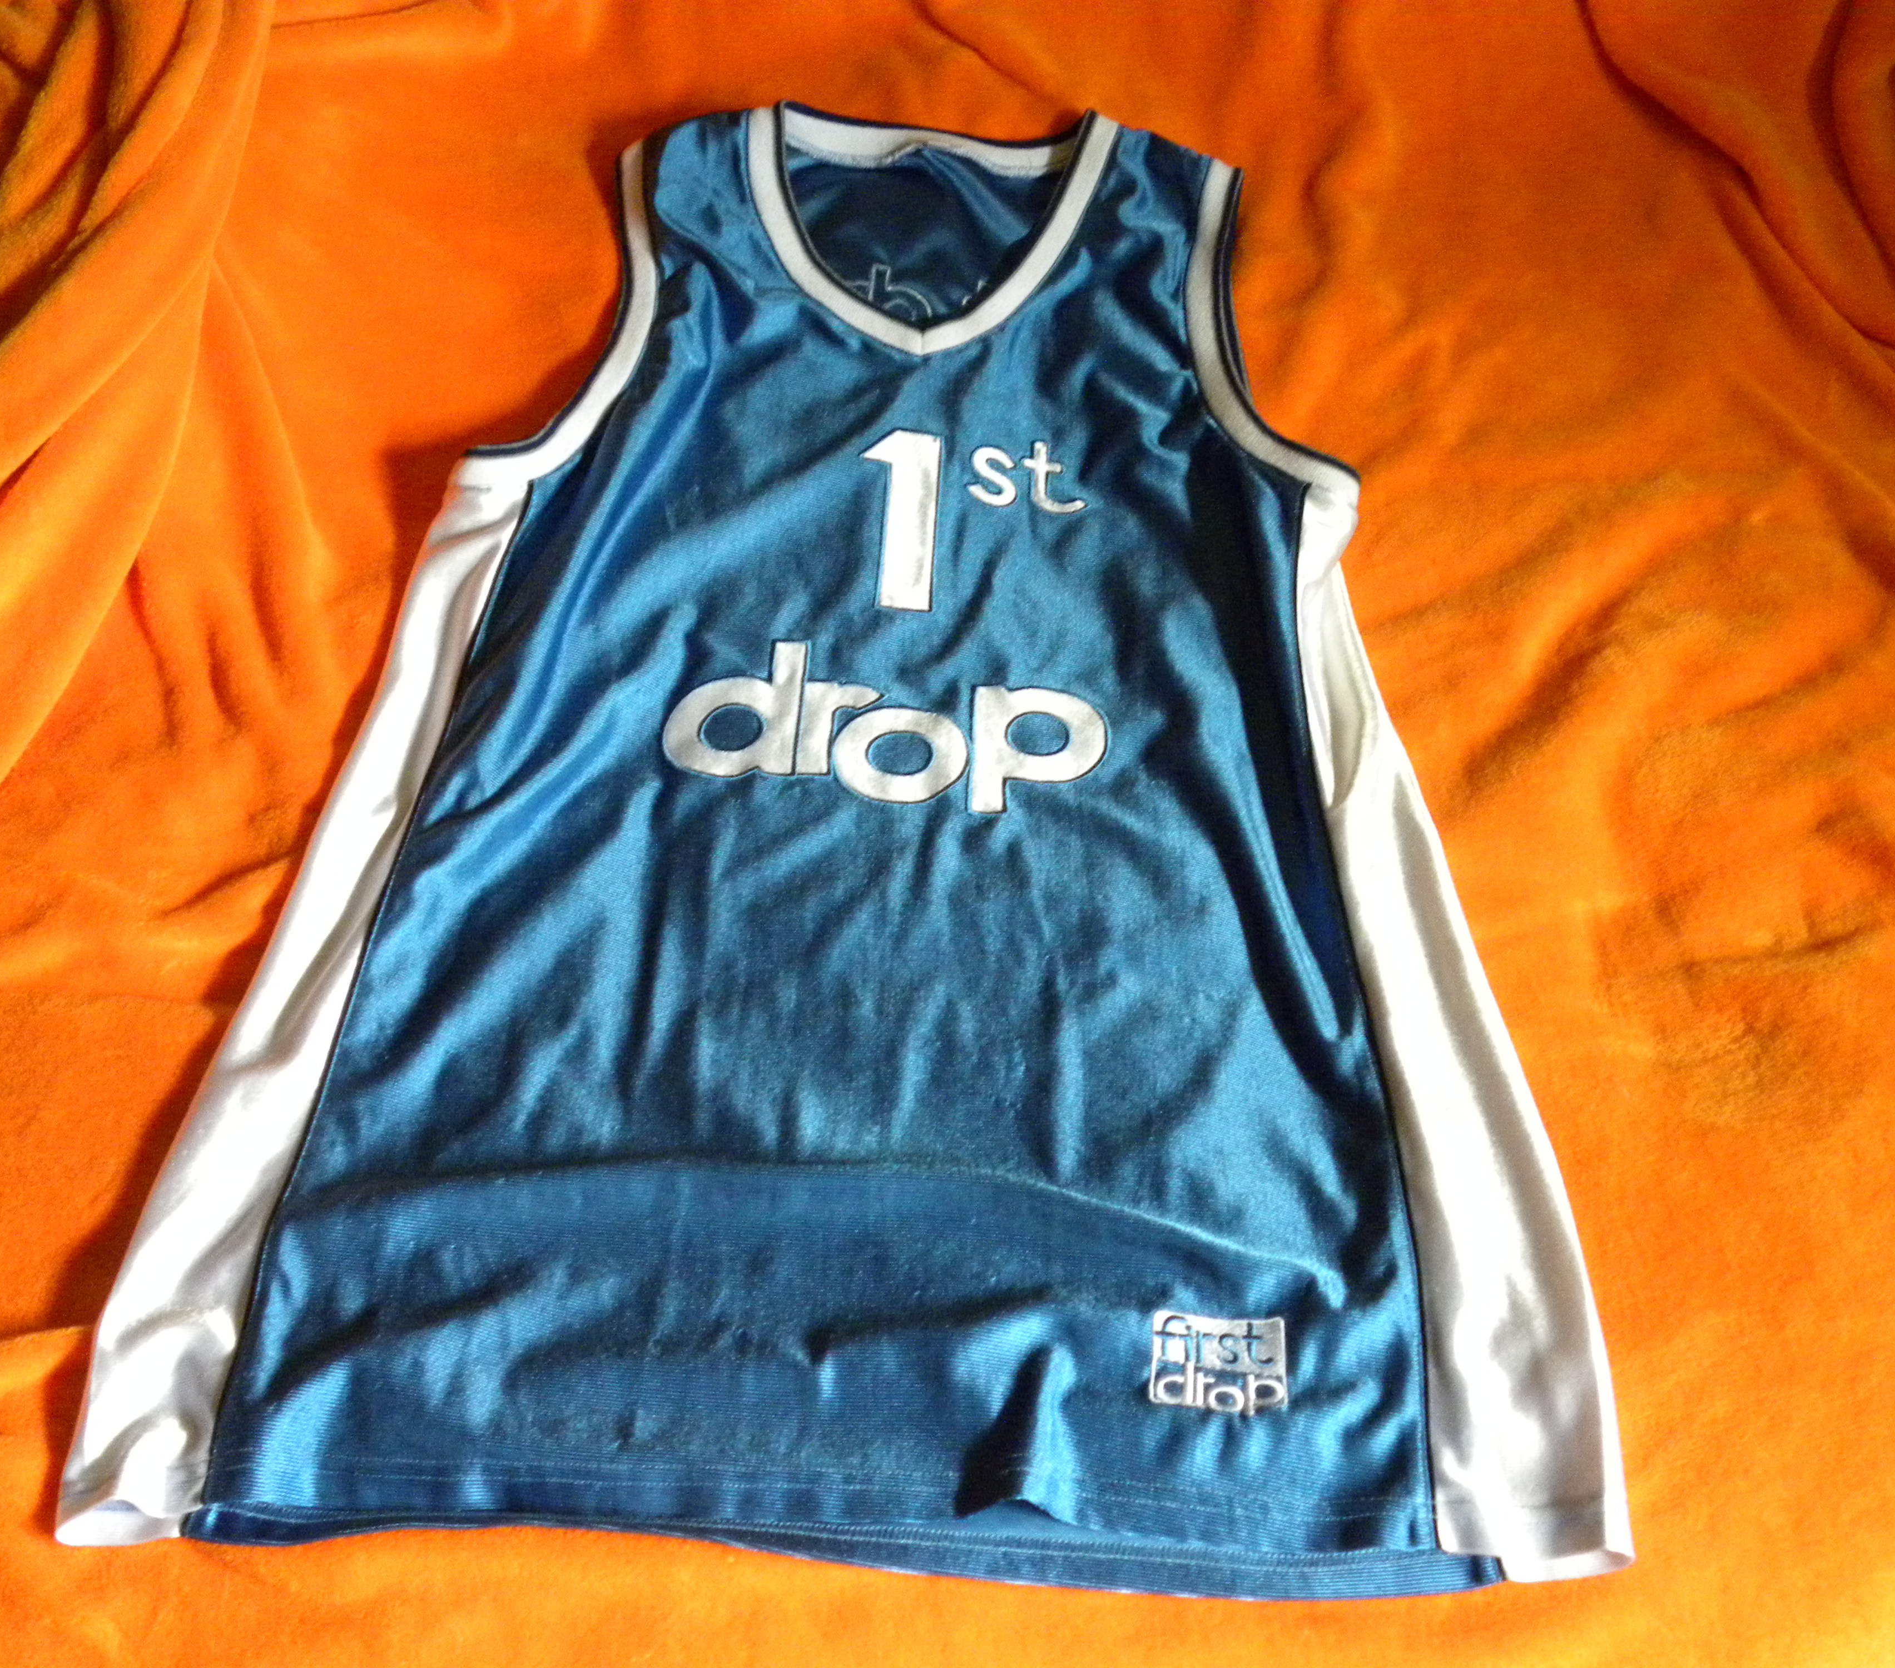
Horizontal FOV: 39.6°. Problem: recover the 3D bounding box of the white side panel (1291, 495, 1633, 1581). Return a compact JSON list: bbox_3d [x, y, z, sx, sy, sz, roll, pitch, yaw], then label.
[{"bbox_3d":[0.220,0.057,1.184,0.090,0.040,0.560,-2,57,-1],"label":"white side panel"}]

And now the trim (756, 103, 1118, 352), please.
[{"bbox_3d":[-0.011,-0.330,1.436,0.211,0.040,0.190,2,57,1],"label":"trim"}]

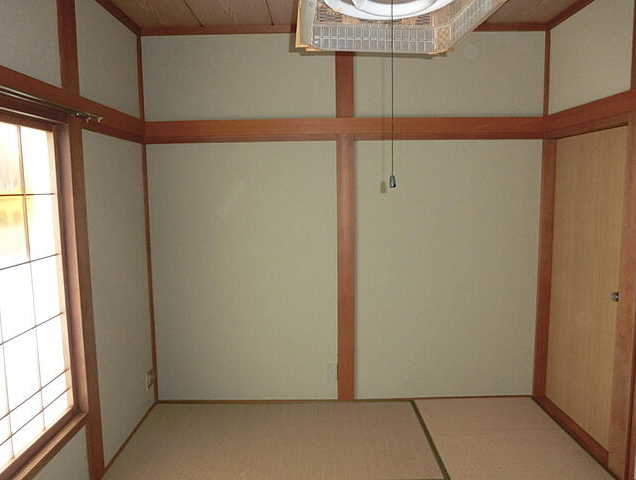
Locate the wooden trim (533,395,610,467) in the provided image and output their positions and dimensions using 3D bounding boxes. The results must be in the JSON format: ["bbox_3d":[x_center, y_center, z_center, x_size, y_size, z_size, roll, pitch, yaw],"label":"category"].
[{"bbox_3d":[1.552,1.147,2.825,0.085,0.045,0.825,-1,6,0],"label":"wooden trim"}]

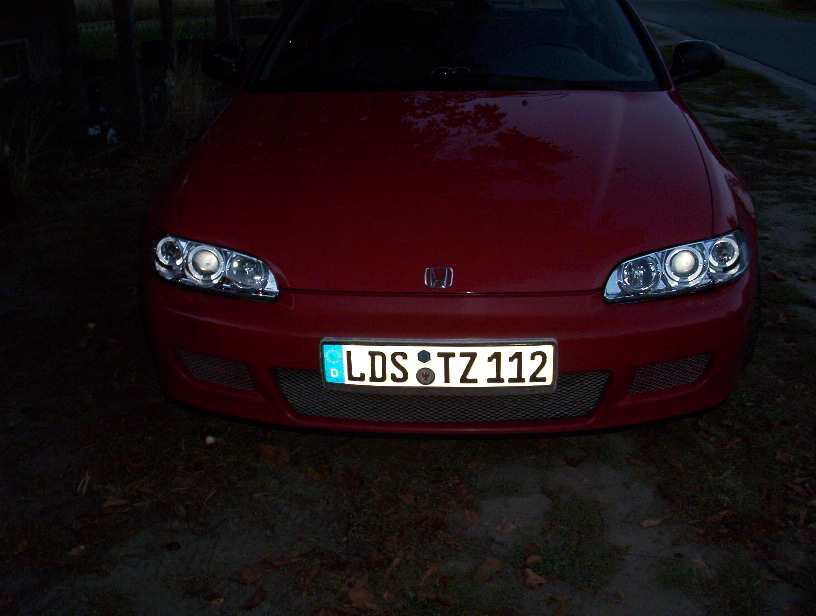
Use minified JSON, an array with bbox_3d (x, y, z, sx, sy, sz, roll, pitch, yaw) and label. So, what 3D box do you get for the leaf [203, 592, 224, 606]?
[{"bbox_3d":[-0.422,0.623,1.994,0.048,0.015,0.036,0,22,5],"label":"leaf"}]

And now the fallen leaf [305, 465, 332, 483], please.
[{"bbox_3d":[-0.225,0.420,2.346,0.052,0.018,0.085,-19,27,-38],"label":"fallen leaf"}]

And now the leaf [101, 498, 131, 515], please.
[{"bbox_3d":[-0.703,0.478,2.213,0.065,0.018,0.053,-13,24,-29],"label":"leaf"}]

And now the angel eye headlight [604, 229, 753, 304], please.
[{"bbox_3d":[0.639,-0.105,2.166,0.385,0.125,0.280,0,22,5],"label":"angel eye headlight"}]

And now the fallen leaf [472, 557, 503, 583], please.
[{"bbox_3d":[0.170,0.560,1.971,0.041,0.018,0.094,12,25,30],"label":"fallen leaf"}]

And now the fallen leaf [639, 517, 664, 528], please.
[{"bbox_3d":[0.563,0.495,2.127,0.064,0.018,0.021,-11,23,-24],"label":"fallen leaf"}]

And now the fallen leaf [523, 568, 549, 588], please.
[{"bbox_3d":[0.269,0.570,1.943,0.046,0.018,0.065,-16,26,-35],"label":"fallen leaf"}]

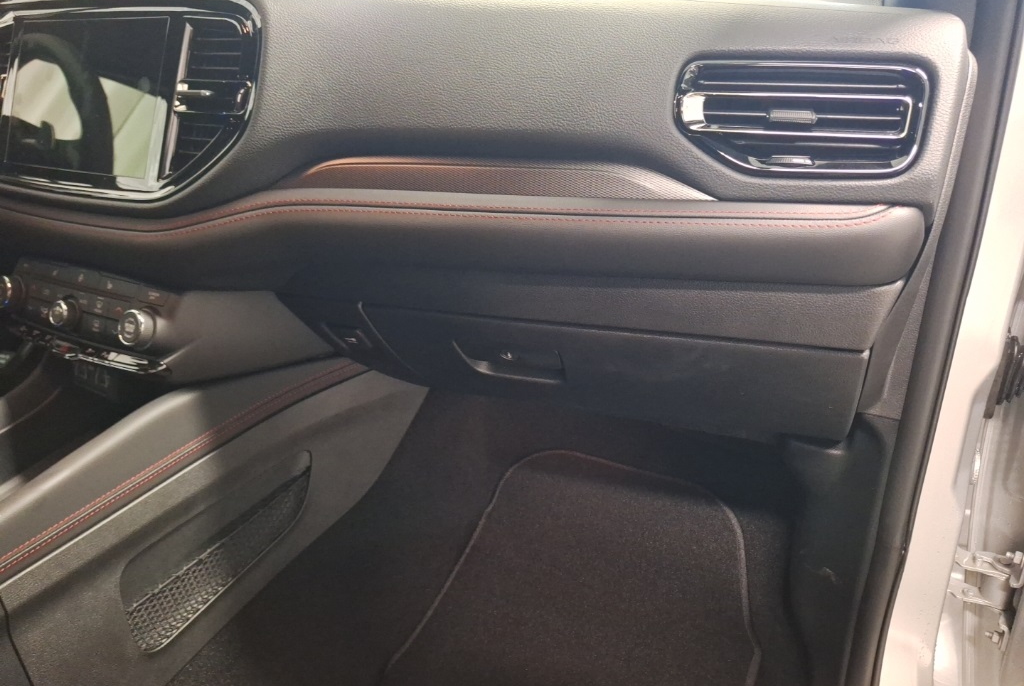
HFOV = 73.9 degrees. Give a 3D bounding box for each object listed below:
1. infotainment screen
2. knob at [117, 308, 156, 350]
[{"bbox_3d":[-0.386,-0.223,0.618,0.212,0.135,0.014,12,4,26],"label":"infotainment screen"},{"bbox_3d":[-0.310,-0.012,0.562,0.034,0.034,0.014,12,0,26],"label":"knob"}]

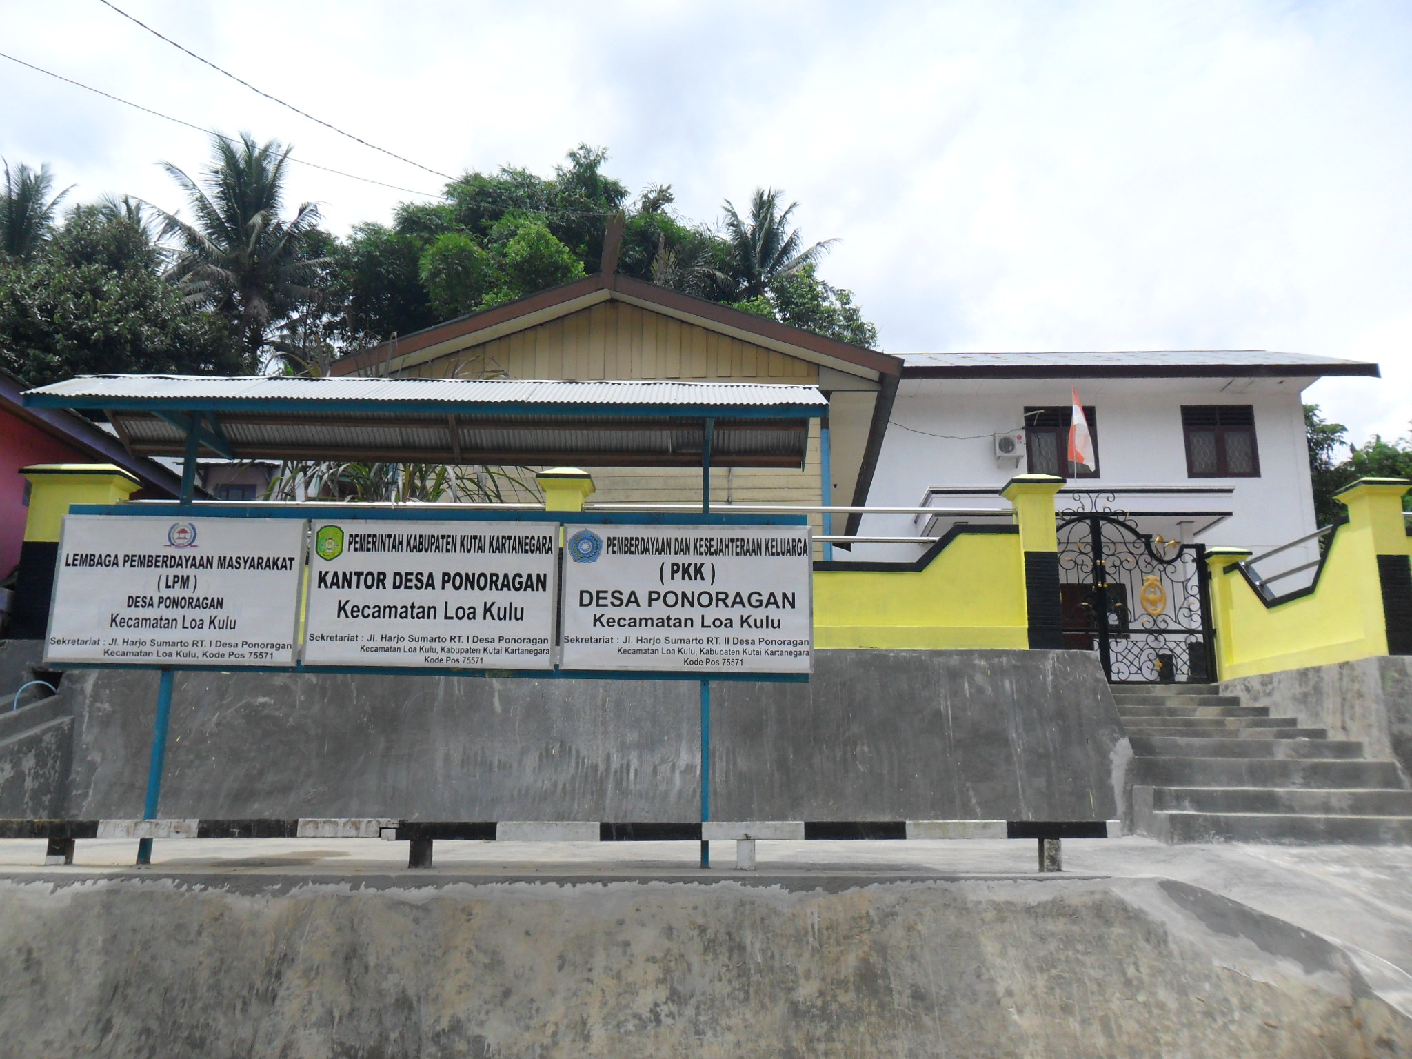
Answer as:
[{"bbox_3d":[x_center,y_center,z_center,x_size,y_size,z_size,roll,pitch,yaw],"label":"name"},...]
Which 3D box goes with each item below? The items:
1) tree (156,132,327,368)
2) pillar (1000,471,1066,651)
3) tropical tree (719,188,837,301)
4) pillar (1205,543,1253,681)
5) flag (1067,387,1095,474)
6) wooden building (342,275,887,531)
[{"bbox_3d":[-16.274,-8.224,38.605,7.000,12.600,7.000,1,-12,0],"label":"tree"},{"bbox_3d":[2.896,0.283,9.690,0.540,1.570,0.540,0,-12,1],"label":"pillar"},{"bbox_3d":[3.222,-12.028,55.851,7.000,11.600,7.000,1,-12,0],"label":"tropical tree"},{"bbox_3d":[6.194,1.001,12.967,0.560,1.580,0.540,0,-12,1],"label":"pillar"},{"bbox_3d":[7.541,-2.004,22.151,0.580,1.830,0.350,0,-12,3],"label":"flag"},{"bbox_3d":[-0.696,0.539,18.011,6.700,4.610,11.340,0,-12,4],"label":"wooden building"}]

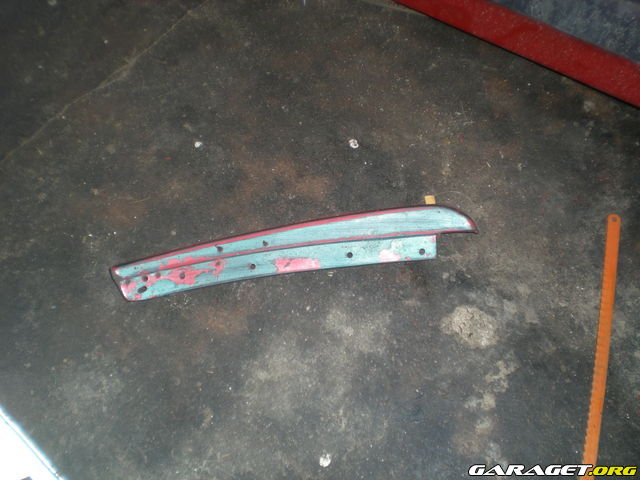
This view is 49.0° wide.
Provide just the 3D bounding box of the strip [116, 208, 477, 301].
[{"bbox_3d":[-0.025,0.009,0.684,0.360,0.022,0.056,-8,77,-2],"label":"strip"}]

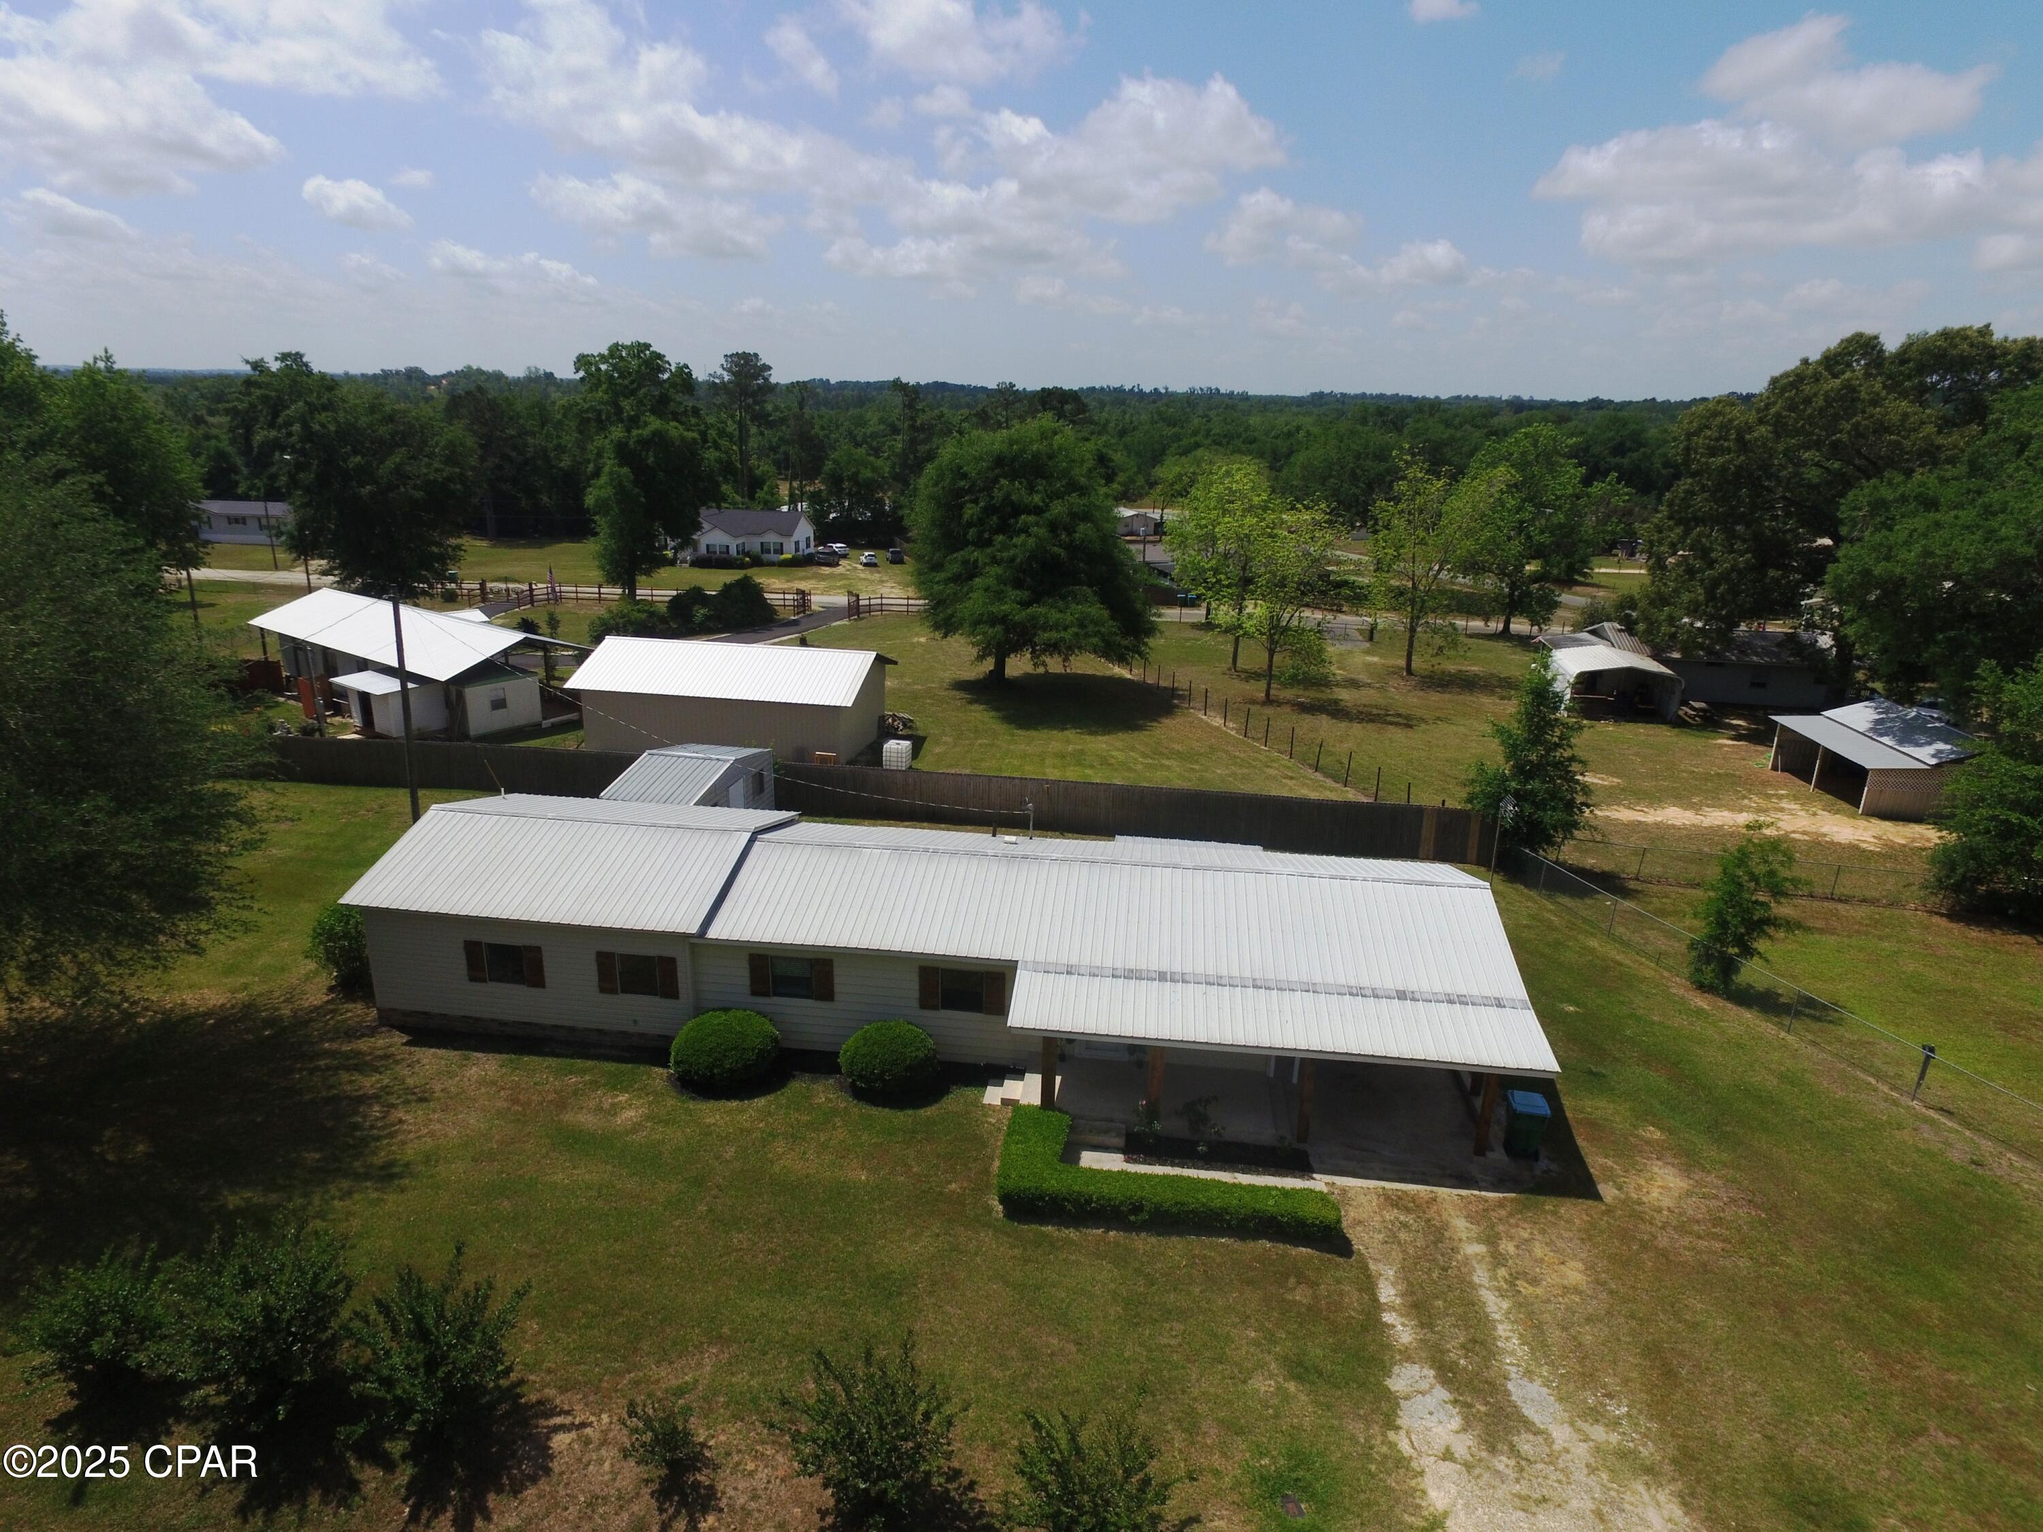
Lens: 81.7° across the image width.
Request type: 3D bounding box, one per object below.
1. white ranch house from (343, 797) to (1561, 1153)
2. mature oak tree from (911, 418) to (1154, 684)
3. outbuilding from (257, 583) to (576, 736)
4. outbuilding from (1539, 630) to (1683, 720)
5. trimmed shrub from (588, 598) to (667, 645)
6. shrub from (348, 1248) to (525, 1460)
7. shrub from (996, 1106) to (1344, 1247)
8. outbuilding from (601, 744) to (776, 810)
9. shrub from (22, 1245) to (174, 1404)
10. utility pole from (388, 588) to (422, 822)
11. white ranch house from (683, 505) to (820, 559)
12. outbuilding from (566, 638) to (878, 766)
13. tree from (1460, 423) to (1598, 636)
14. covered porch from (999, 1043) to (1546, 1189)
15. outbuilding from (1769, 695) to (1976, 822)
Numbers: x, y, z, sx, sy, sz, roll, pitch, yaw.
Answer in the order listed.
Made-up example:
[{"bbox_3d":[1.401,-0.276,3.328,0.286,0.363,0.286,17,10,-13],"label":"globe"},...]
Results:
[{"bbox_3d":[-2.123,3.756,26.802,24.580,3.650,9.500,4,18,6],"label":"white ranch house"},{"bbox_3d":[0.576,-11.732,65.475,13.281,14.367,13.281,4,18,6],"label":"mature oak tree"},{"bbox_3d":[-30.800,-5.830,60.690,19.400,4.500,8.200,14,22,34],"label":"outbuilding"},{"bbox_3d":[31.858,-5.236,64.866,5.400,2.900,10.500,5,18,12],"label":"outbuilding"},{"bbox_3d":[-26.160,-9.794,78.322,5.313,2.560,5.313,4,18,6],"label":"trimmed shrub"},{"bbox_3d":[-7.576,7.611,15.365,2.150,2.350,2.150,4,18,6],"label":"shrub"},{"bbox_3d":[2.661,7.289,21.175,5.800,0.640,2.750,3,18,5],"label":"shrub"},{"bbox_3d":[-10.815,0.978,39.021,3.100,2.900,6.000,4,18,10],"label":"outbuilding"},{"bbox_3d":[-12.822,7.713,16.486,1.850,2.000,1.850,1,18,0],"label":"shrub"},{"bbox_3d":[-19.955,-1.704,38.357,0.320,7.957,0.320,4,16,-1],"label":"utility pole"},{"bbox_3d":[-34.751,-29.834,151.765,13.200,5.600,9.000,2,18,3],"label":"white ranch house"},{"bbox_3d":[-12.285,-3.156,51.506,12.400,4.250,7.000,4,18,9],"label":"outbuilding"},{"bbox_3d":[36.783,-17.128,86.318,10.200,15.300,10.200,1,18,0],"label":"tree"},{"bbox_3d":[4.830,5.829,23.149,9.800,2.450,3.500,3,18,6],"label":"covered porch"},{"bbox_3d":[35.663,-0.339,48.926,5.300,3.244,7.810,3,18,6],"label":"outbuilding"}]

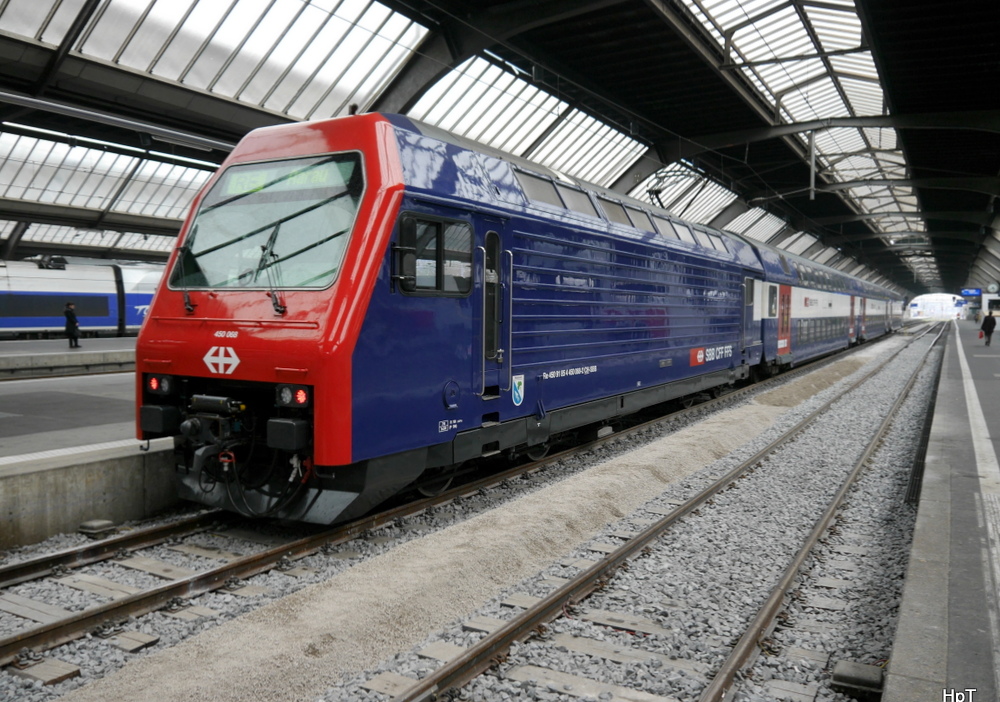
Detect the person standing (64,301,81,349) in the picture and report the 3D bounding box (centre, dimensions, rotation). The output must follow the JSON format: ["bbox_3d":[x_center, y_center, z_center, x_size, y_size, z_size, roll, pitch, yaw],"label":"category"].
[{"bbox_3d":[-16.314,-0.969,30.879,0.500,1.710,0.500,0,3,-20],"label":"person standing"}]

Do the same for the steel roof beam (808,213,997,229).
[{"bbox_3d":[27.159,-9.057,56.068,11.900,0.700,0.350,2,3,29],"label":"steel roof beam"}]

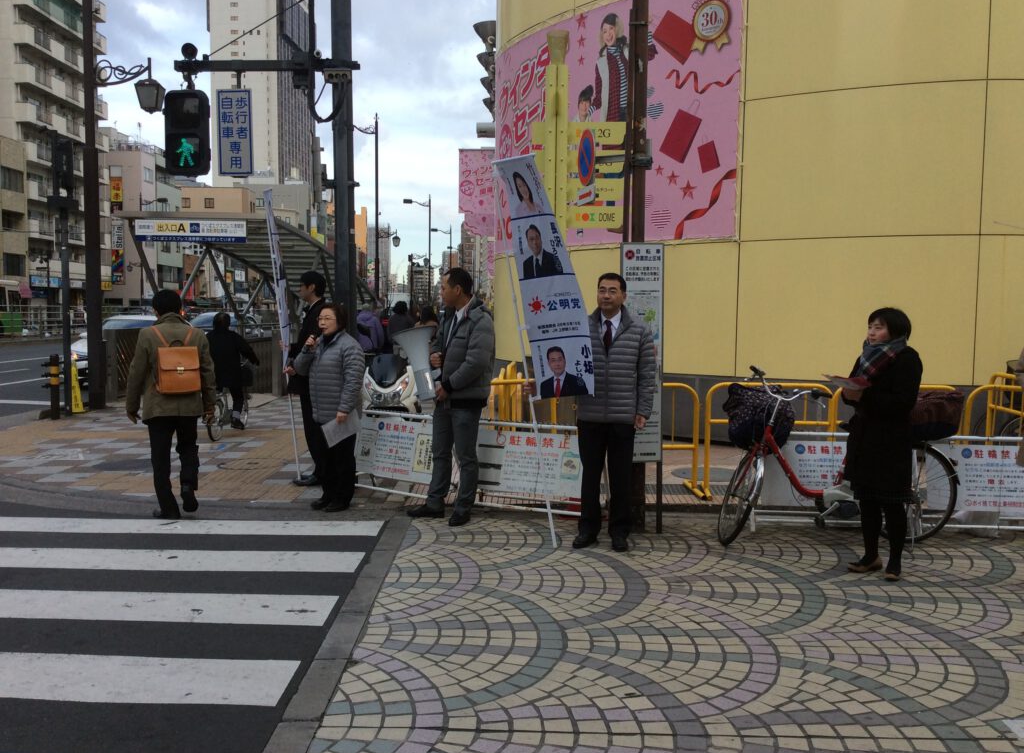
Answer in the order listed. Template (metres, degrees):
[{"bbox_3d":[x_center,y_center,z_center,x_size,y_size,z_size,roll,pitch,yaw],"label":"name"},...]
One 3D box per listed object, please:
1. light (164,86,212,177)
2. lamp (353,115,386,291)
[{"bbox_3d":[-2.781,-2.091,8.100,0.350,0.730,0.200,0,4,2],"label":"light"},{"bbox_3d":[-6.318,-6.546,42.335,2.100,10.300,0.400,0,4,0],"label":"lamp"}]

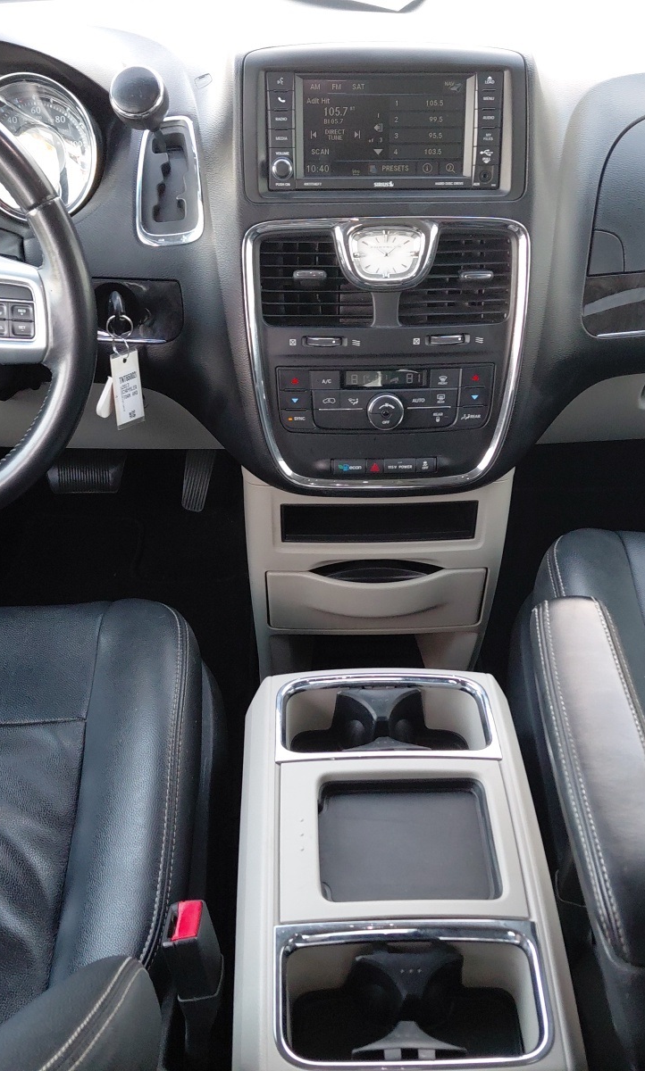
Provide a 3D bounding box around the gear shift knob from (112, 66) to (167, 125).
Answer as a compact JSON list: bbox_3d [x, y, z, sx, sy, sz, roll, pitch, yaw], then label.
[{"bbox_3d":[-0.150,-0.363,0.852,0.045,0.045,0.046,0,-3,1],"label":"gear shift knob"}]

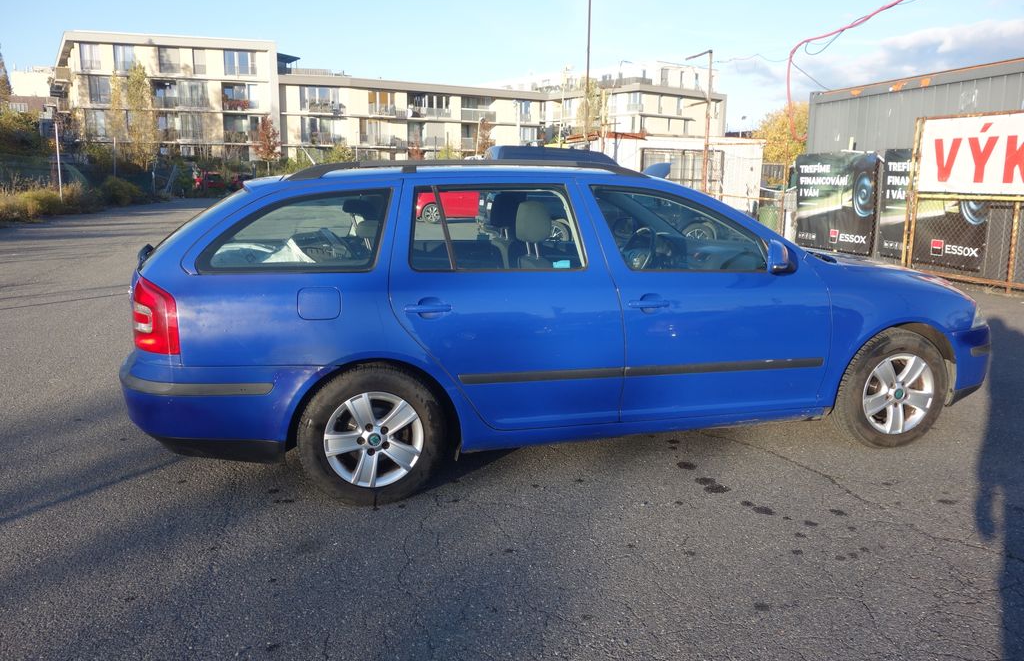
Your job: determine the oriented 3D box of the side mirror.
[{"bbox_3d":[1.204,-0.326,3.562,0.100,0.150,0.180,-3,11,-14],"label":"side mirror"}]

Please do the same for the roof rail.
[{"bbox_3d":[-0.164,-0.706,3.498,1.650,0.085,0.060,-3,11,-14],"label":"roof rail"}]

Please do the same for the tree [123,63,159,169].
[{"bbox_3d":[-30.783,-17.401,66.000,3.000,9.400,3.000,0,11,0],"label":"tree"}]

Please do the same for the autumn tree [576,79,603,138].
[{"bbox_3d":[8.377,-21.557,85.000,3.200,11.000,3.200,0,11,0],"label":"autumn tree"}]

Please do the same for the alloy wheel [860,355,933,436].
[{"bbox_3d":[1.906,0.303,4.028,0.410,0.410,0.175,-3,11,-14],"label":"alloy wheel"}]

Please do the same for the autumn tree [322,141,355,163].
[{"bbox_3d":[-14.159,-13.792,65.000,2.700,3.400,2.700,0,11,0],"label":"autumn tree"}]

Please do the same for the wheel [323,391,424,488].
[{"bbox_3d":[-0.591,0.447,3.405,0.410,0.410,0.175,-3,11,-14],"label":"wheel"}]

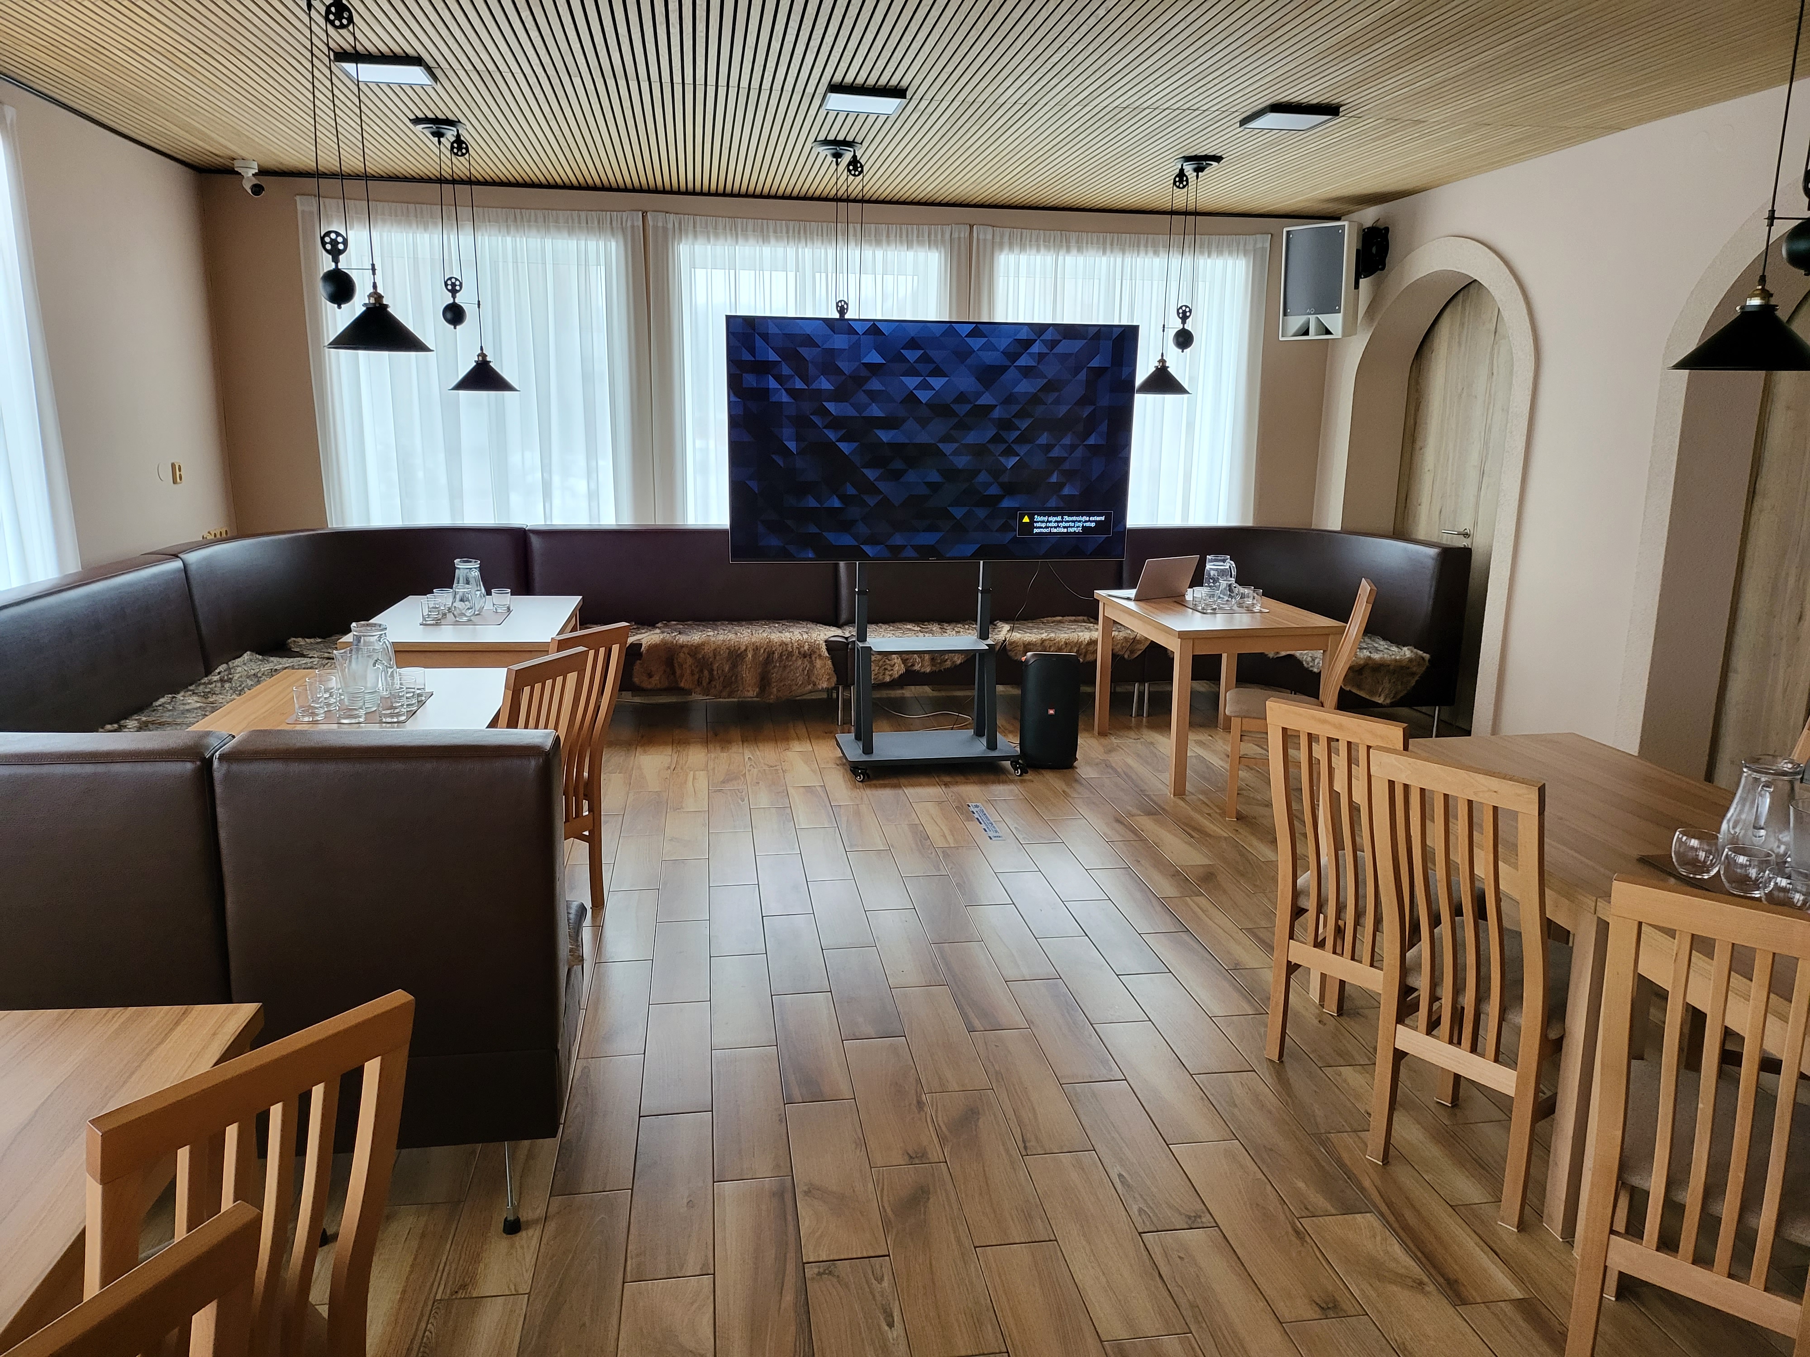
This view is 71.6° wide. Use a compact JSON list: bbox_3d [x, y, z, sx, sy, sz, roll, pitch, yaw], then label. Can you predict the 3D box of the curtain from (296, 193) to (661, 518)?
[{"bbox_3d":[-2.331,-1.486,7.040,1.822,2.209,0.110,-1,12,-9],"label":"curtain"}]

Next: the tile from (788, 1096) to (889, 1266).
[{"bbox_3d":[-0.164,1.125,2.844,0.173,0.010,0.600,-1,12,-9],"label":"tile"}]

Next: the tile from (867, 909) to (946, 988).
[{"bbox_3d":[-0.002,0.871,4.066,0.173,0.010,0.600,-1,12,-9],"label":"tile"}]

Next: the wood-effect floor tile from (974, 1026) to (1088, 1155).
[{"bbox_3d":[0.312,1.052,3.219,0.173,0.010,0.600,-1,12,-9],"label":"wood-effect floor tile"}]

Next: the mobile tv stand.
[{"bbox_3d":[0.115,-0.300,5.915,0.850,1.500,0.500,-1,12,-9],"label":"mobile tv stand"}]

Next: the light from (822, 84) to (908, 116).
[{"bbox_3d":[-0.158,-2.167,4.699,0.280,0.035,0.280,-1,12,-9],"label":"light"}]

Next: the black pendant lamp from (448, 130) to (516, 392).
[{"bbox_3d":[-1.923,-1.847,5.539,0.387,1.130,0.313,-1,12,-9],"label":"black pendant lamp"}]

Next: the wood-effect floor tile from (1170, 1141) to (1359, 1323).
[{"bbox_3d":[0.750,1.163,2.674,0.173,0.010,0.599,-1,12,-9],"label":"wood-effect floor tile"}]

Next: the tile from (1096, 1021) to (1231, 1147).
[{"bbox_3d":[0.657,1.040,3.255,0.173,0.010,0.599,-1,12,-9],"label":"tile"}]

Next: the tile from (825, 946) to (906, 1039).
[{"bbox_3d":[-0.132,0.928,3.726,0.176,0.010,0.600,-1,12,-9],"label":"tile"}]

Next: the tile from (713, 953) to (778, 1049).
[{"bbox_3d":[-0.479,0.943,3.688,0.173,0.010,0.600,-1,12,-9],"label":"tile"}]

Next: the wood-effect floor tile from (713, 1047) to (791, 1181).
[{"bbox_3d":[-0.385,1.059,3.087,0.176,0.010,0.600,-1,12,-9],"label":"wood-effect floor tile"}]

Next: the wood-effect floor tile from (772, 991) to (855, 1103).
[{"bbox_3d":[-0.256,0.996,3.405,0.173,0.010,0.599,-1,12,-9],"label":"wood-effect floor tile"}]

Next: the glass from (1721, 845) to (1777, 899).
[{"bbox_3d":[1.681,0.388,2.504,0.086,0.085,0.086,-1,12,-9],"label":"glass"}]

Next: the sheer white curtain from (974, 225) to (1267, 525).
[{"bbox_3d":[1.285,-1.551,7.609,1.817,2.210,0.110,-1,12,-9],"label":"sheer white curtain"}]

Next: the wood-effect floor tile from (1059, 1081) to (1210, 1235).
[{"bbox_3d":[0.529,1.103,2.935,0.176,0.010,0.600,-1,12,-9],"label":"wood-effect floor tile"}]

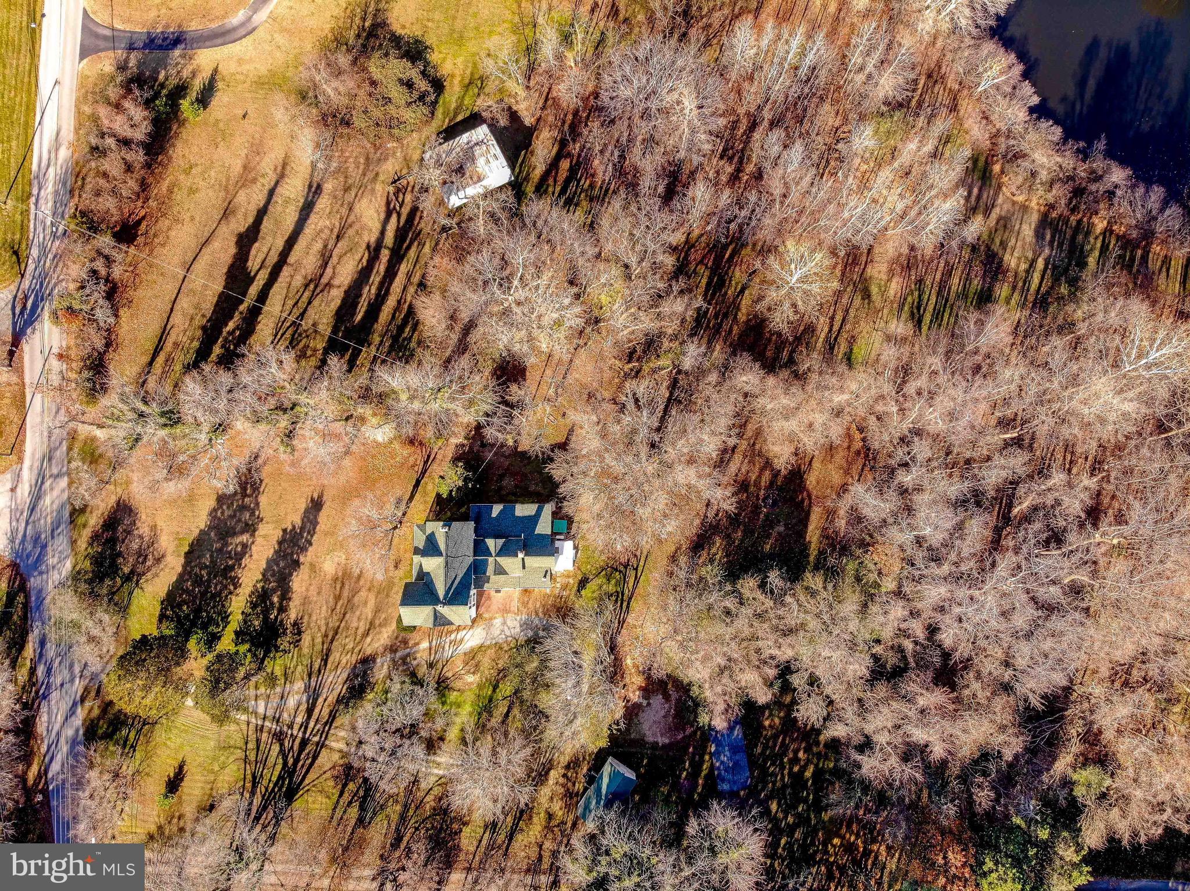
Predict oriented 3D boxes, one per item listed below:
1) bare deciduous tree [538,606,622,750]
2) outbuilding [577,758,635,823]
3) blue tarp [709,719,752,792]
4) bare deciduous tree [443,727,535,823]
[{"bbox_3d":[-1.834,31.603,112.190,11.200,14.500,16.500,0,89,0],"label":"bare deciduous tree"},{"bbox_3d":[1.784,50.059,117.222,4.900,3.600,8.700,34,89,1],"label":"outbuilding"},{"bbox_3d":[19.163,44.491,118.934,4.800,0.400,10.800,-9,89,0],"label":"blue tarp"},{"bbox_3d":[-14.325,44.537,112.932,11.600,12.500,11.200,0,89,0],"label":"bare deciduous tree"}]

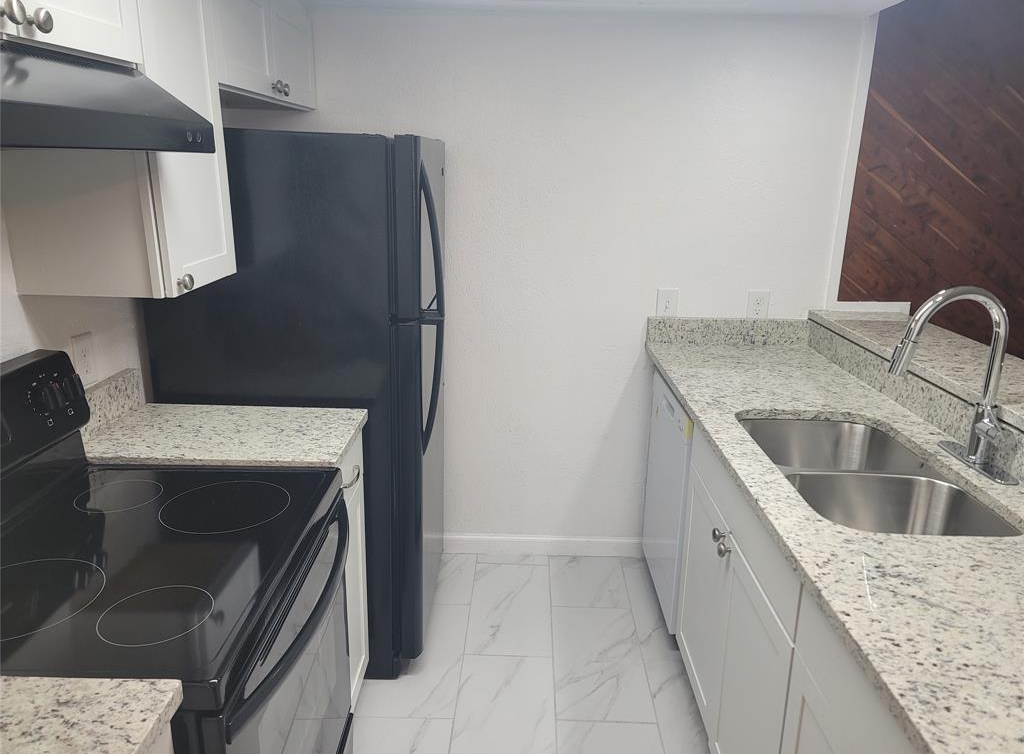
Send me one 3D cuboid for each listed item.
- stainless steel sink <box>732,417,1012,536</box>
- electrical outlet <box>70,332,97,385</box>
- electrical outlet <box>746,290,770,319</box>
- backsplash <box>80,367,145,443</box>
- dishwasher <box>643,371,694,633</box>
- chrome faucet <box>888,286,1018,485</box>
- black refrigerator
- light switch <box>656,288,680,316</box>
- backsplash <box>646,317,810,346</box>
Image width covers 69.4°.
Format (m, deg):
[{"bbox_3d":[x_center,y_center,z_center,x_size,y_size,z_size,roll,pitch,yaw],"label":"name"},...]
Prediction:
[{"bbox_3d":[0.835,0.327,1.823,0.445,0.210,0.790,2,16,1],"label":"stainless steel sink"},{"bbox_3d":[-1.060,-0.042,1.841,0.008,0.126,0.080,2,16,1],"label":"electrical outlet"},{"bbox_3d":[0.957,-0.275,2.879,0.083,0.120,0.009,2,16,1],"label":"electrical outlet"},{"bbox_3d":[-1.051,0.077,1.884,0.028,0.104,0.385,2,16,1],"label":"backsplash"},{"bbox_3d":[0.848,0.453,2.677,0.610,0.890,0.600,2,16,1],"label":"dishwasher"},{"bbox_3d":[1.026,0.000,1.741,0.275,0.425,0.256,2,16,1],"label":"chrome faucet"},{"bbox_3d":[-0.621,0.069,2.518,0.840,1.684,0.735,2,16,1],"label":"black refrigerator"},{"bbox_3d":[0.605,-0.283,2.883,0.083,0.120,0.009,2,16,1],"label":"light switch"},{"bbox_3d":[0.848,-0.174,2.899,0.632,0.104,0.028,2,16,1],"label":"backsplash"}]

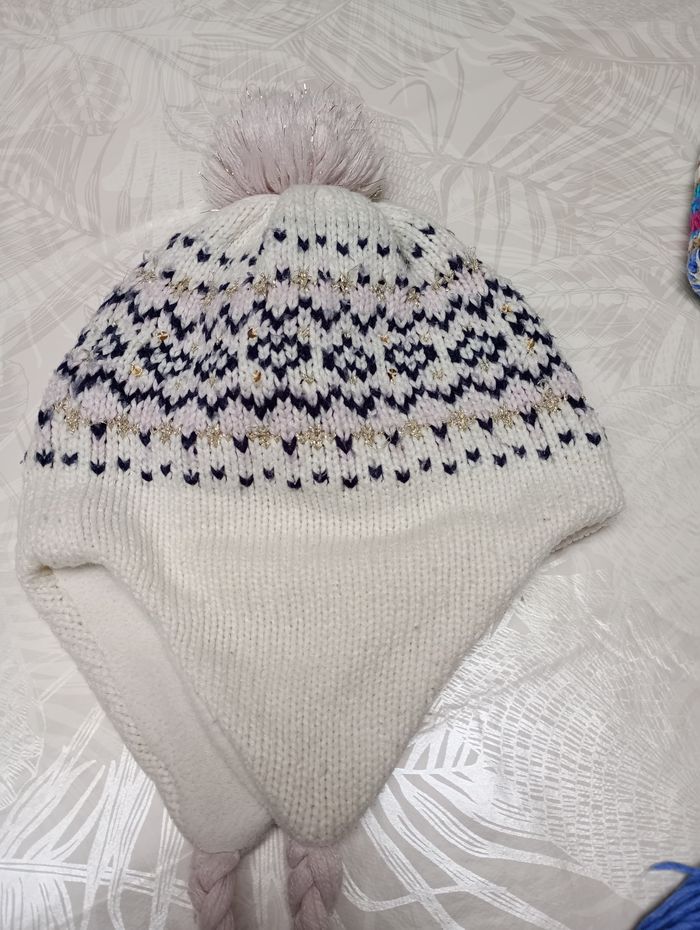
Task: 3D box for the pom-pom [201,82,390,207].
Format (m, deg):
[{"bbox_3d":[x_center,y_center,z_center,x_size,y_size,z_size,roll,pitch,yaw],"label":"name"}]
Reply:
[{"bbox_3d":[-0.026,-0.141,0.345,0.084,0.064,0.066,0,66,0],"label":"pom-pom"}]

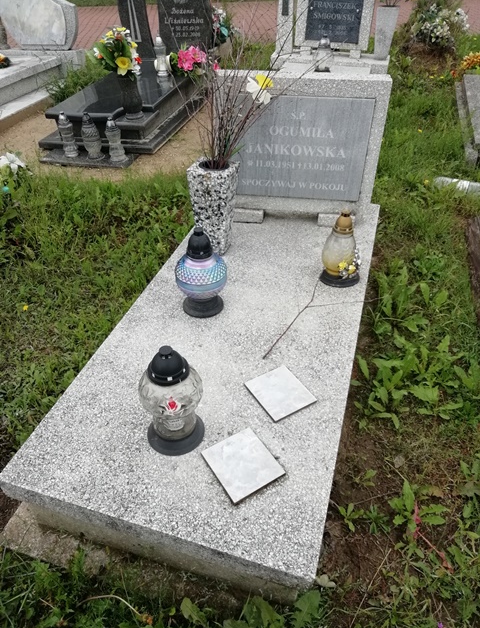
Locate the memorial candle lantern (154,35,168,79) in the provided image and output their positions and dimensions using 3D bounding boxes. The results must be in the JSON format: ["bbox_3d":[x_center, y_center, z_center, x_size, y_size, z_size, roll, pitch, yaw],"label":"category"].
[{"bbox_3d":[-0.620,-2.054,3.820,0.093,0.291,0.093,1,39,-1],"label":"memorial candle lantern"}]

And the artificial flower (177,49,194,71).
[{"bbox_3d":[-0.467,-2.181,4.120,0.140,0.140,0.090,-10,39,-12],"label":"artificial flower"}]

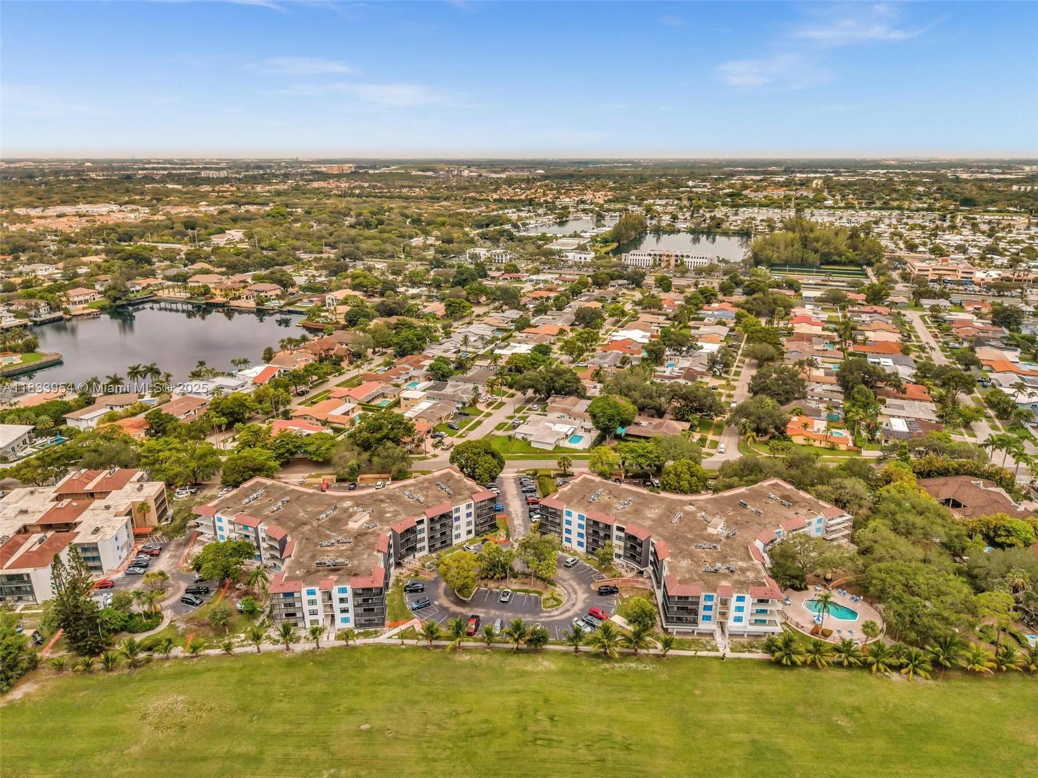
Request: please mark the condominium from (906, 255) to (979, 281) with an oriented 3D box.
[{"bbox_3d":[357.621,-100.079,611.607,43.200,11.230,50.000,7,19,19],"label":"condominium"}]

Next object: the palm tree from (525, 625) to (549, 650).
[{"bbox_3d":[4.010,52.890,153.970,5.100,5.000,5.100,0,18,0],"label":"palm tree"}]

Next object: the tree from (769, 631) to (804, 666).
[{"bbox_3d":[55.770,53.630,148.720,7.200,6.800,7.200,0,18,0],"label":"tree"}]

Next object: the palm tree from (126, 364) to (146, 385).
[{"bbox_3d":[-166.074,-4.165,313.338,7.600,12.490,7.600,0,18,0],"label":"palm tree"}]

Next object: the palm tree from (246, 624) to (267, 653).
[{"bbox_3d":[-54.271,52.186,149.500,3.900,6.430,3.900,0,18,0],"label":"palm tree"}]

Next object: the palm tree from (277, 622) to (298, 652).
[{"bbox_3d":[-49.370,52.570,152.190,4.900,6.700,4.900,0,18,0],"label":"palm tree"}]

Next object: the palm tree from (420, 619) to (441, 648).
[{"bbox_3d":[-18.444,51.639,151.242,5.000,6.400,5.000,0,18,0],"label":"palm tree"}]

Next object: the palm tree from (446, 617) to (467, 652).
[{"bbox_3d":[-12.790,51.277,150.792,4.700,7.370,4.700,0,18,0],"label":"palm tree"}]

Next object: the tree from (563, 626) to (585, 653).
[{"bbox_3d":[11.474,52.187,149.582,4.400,6.380,4.400,0,18,0],"label":"tree"}]

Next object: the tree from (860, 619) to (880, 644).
[{"bbox_3d":[73.944,51.645,151.745,3.700,6.080,3.700,0,18,0],"label":"tree"}]

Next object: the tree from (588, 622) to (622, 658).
[{"bbox_3d":[18.050,52.820,150.750,7.200,7.100,7.200,0,18,0],"label":"tree"}]

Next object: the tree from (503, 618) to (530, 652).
[{"bbox_3d":[-0.600,52.310,152.520,6.000,7.000,6.000,0,18,0],"label":"tree"}]

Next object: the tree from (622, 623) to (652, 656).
[{"bbox_3d":[24.870,52.910,150.640,6.400,7.000,6.400,0,18,0],"label":"tree"}]

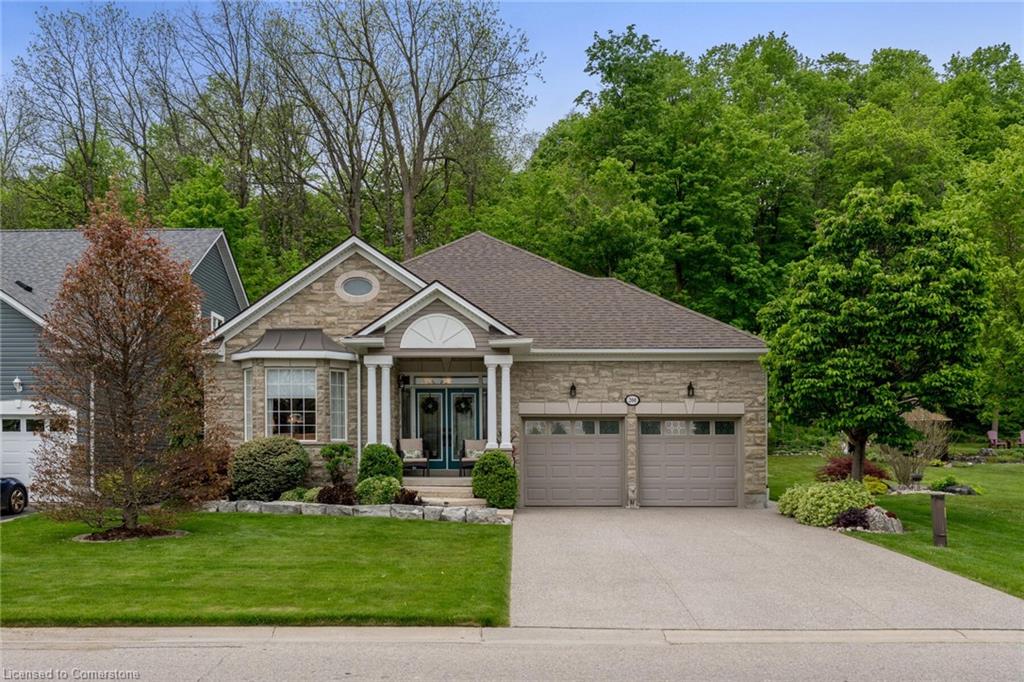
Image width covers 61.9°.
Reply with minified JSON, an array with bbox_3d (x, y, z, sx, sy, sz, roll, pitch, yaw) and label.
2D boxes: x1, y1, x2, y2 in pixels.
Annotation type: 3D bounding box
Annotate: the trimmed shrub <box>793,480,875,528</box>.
[{"bbox_3d":[6.728,3.422,17.900,1.620,0.870,1.350,0,-3,0],"label":"trimmed shrub"}]

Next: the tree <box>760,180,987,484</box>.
[{"bbox_3d":[8.688,-0.132,20.500,5.400,7.200,5.100,0,-2,0],"label":"tree"}]

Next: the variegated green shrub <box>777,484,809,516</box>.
[{"bbox_3d":[6.490,3.650,19.600,0.820,0.700,0.820,0,-2,0],"label":"variegated green shrub"}]

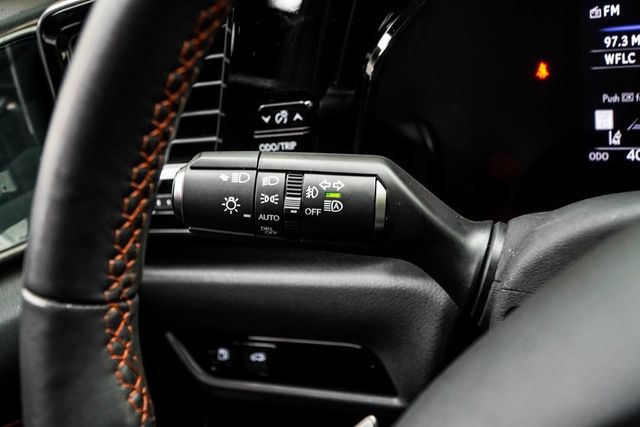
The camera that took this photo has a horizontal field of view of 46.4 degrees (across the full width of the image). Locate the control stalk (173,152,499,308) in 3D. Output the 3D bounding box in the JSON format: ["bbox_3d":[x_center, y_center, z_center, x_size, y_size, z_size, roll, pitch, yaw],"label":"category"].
[{"bbox_3d":[0.006,0.006,0.297,0.126,0.056,0.050,3,11,2],"label":"control stalk"}]

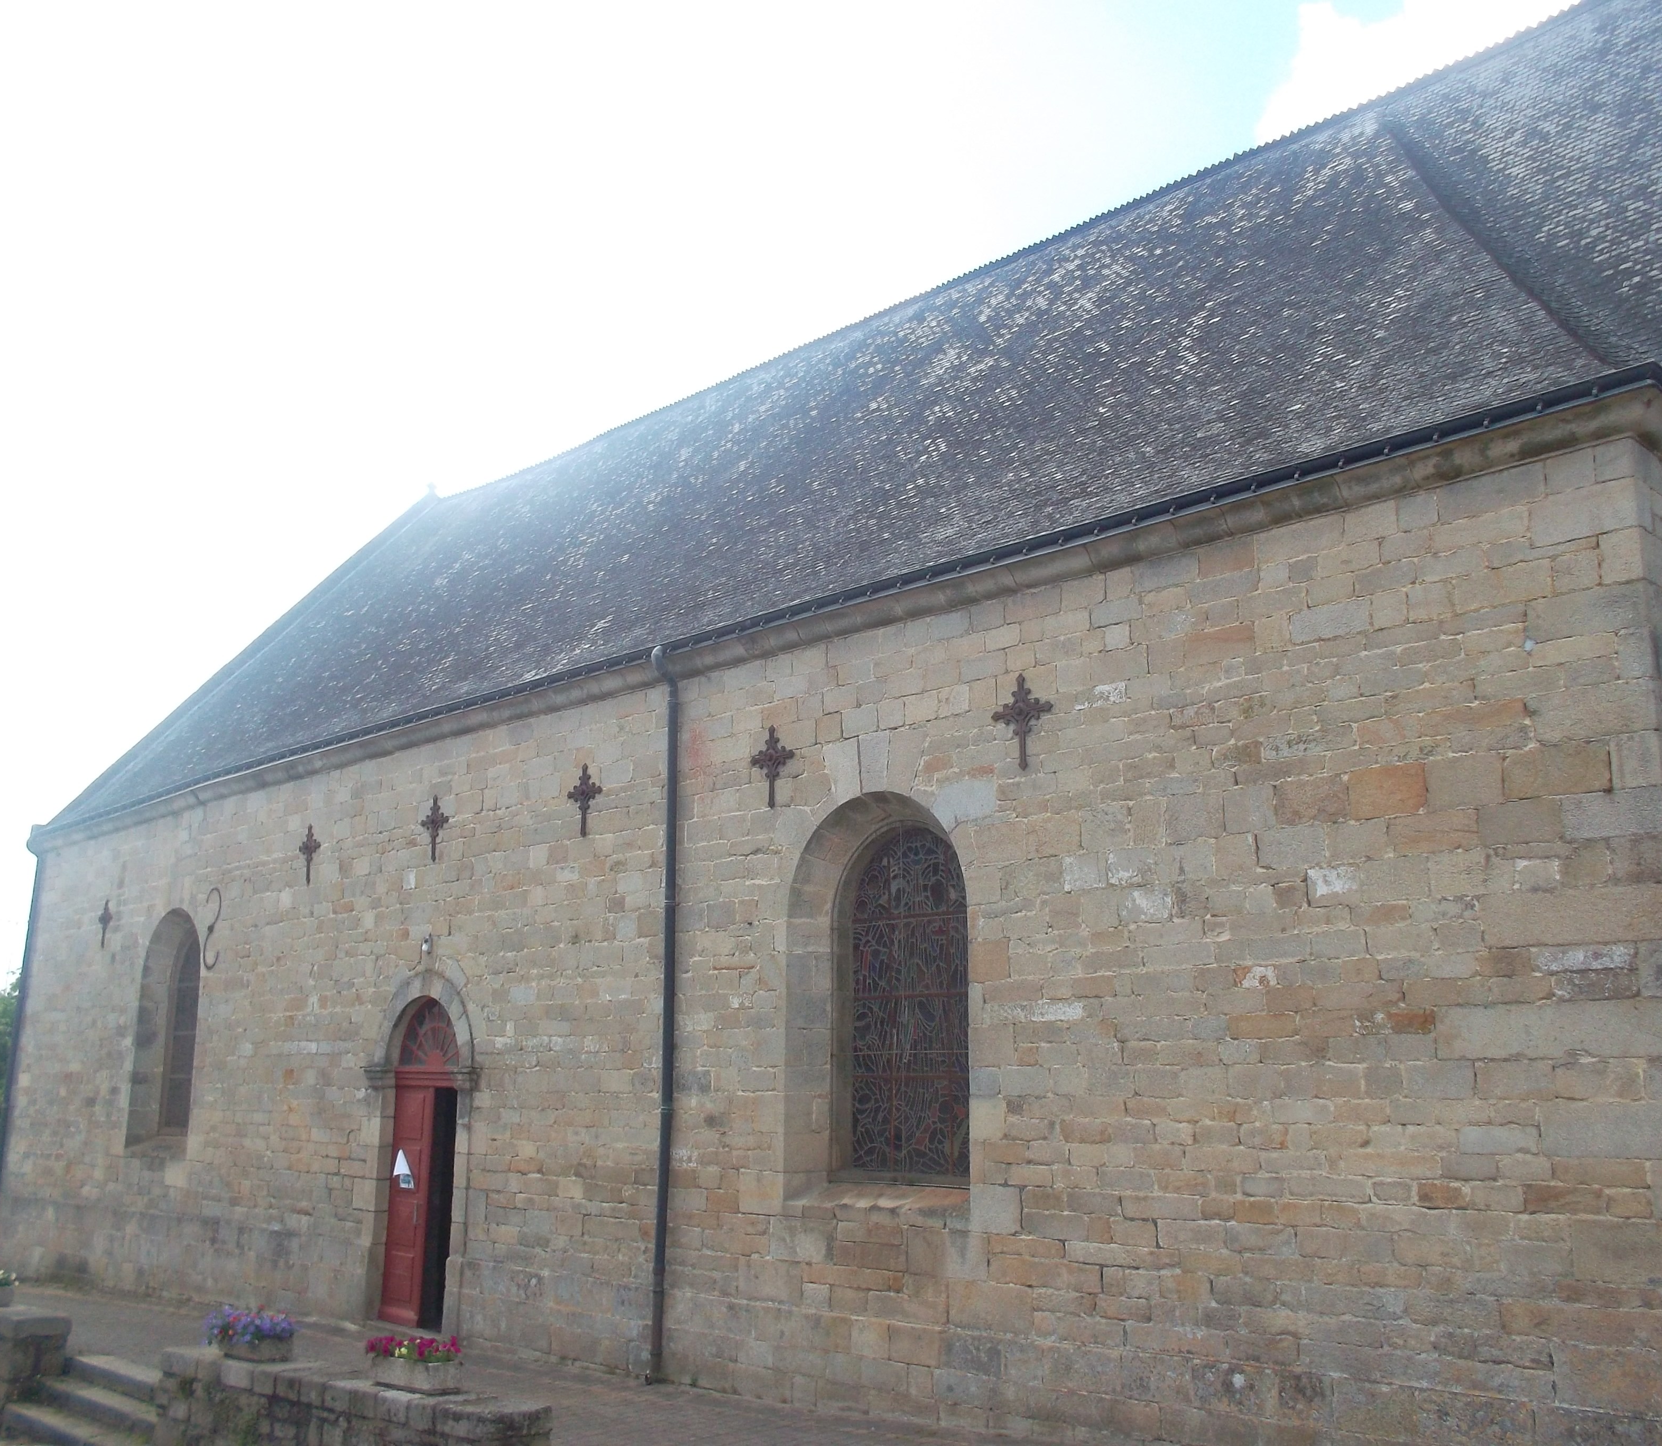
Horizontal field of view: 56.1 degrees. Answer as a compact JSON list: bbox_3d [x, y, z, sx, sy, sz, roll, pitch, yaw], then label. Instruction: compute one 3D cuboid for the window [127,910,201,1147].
[{"bbox_3d":[-8.215,3.869,19.811,1.740,3.006,0.460,-11,-17,42],"label":"window"}]

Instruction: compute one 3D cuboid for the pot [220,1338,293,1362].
[{"bbox_3d":[-4.484,4.880,12.237,0.630,0.195,0.270,-11,-17,42],"label":"pot"}]

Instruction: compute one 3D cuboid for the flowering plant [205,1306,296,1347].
[{"bbox_3d":[-4.766,4.931,12.828,0.782,0.255,0.340,-12,-18,43],"label":"flowering plant"}]

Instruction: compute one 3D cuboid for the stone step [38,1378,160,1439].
[{"bbox_3d":[-6.128,5.797,13.228,2.168,0.157,0.340,-12,-18,43],"label":"stone step"}]

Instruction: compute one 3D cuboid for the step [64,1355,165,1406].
[{"bbox_3d":[-6.120,5.748,13.680,2.083,0.157,0.349,-12,-18,43],"label":"step"}]

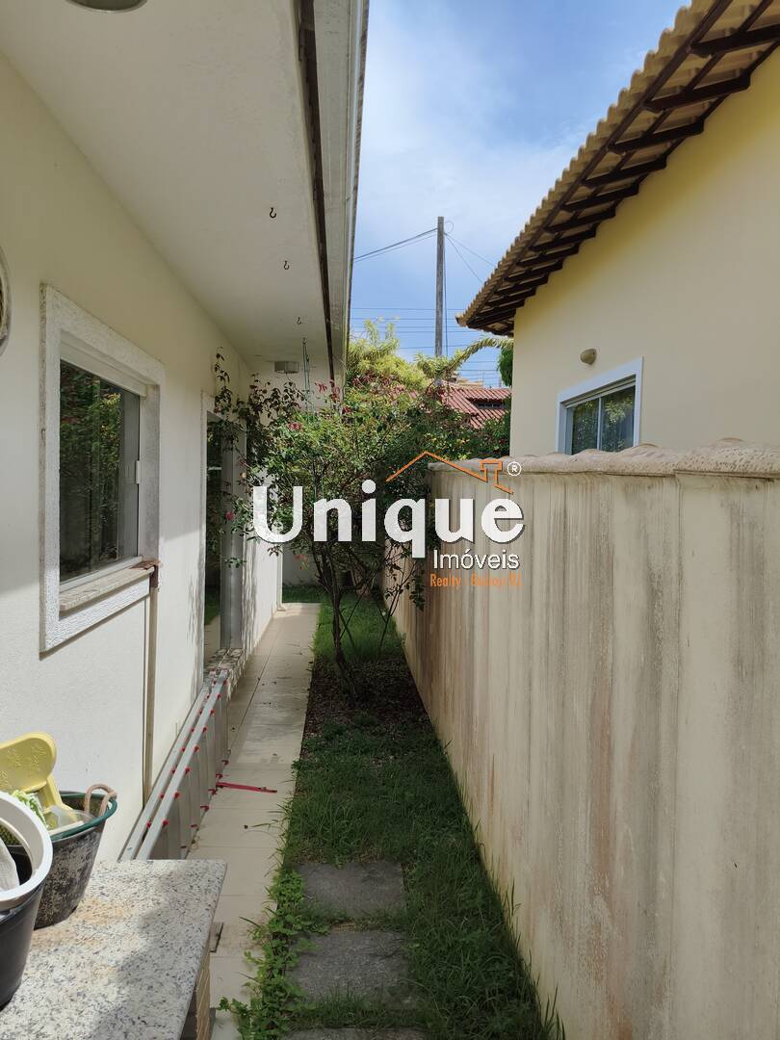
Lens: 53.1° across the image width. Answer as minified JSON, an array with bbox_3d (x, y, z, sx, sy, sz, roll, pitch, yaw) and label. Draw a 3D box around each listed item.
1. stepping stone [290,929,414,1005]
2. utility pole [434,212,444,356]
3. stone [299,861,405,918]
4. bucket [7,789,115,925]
[{"bbox_3d":[-0.143,1.715,2.966,0.485,0.045,0.485,1,2,-4],"label":"stepping stone"},{"bbox_3d":[0.968,-2.532,16.156,0.150,7.370,0.150,1,2,-4],"label":"utility pole"},{"bbox_3d":[-0.184,1.690,3.534,0.485,0.045,0.485,1,2,-4],"label":"stone"},{"bbox_3d":[-0.837,0.824,1.890,0.315,0.240,0.315,1,2,-4],"label":"bucket"}]

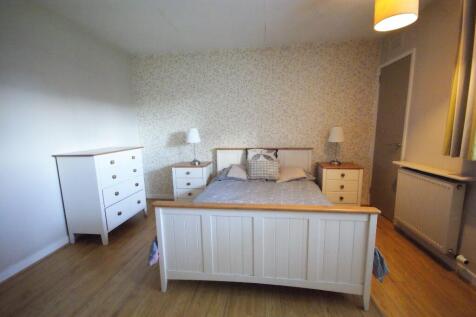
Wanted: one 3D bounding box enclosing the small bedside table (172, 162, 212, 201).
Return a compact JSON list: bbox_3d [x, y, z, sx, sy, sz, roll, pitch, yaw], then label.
[{"bbox_3d":[-0.690,0.436,3.166,0.525,0.667,0.436,0,7,8],"label":"small bedside table"}]

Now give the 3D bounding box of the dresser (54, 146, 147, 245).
[{"bbox_3d":[-1.577,0.402,2.417,0.454,0.957,0.756,0,7,8],"label":"dresser"}]

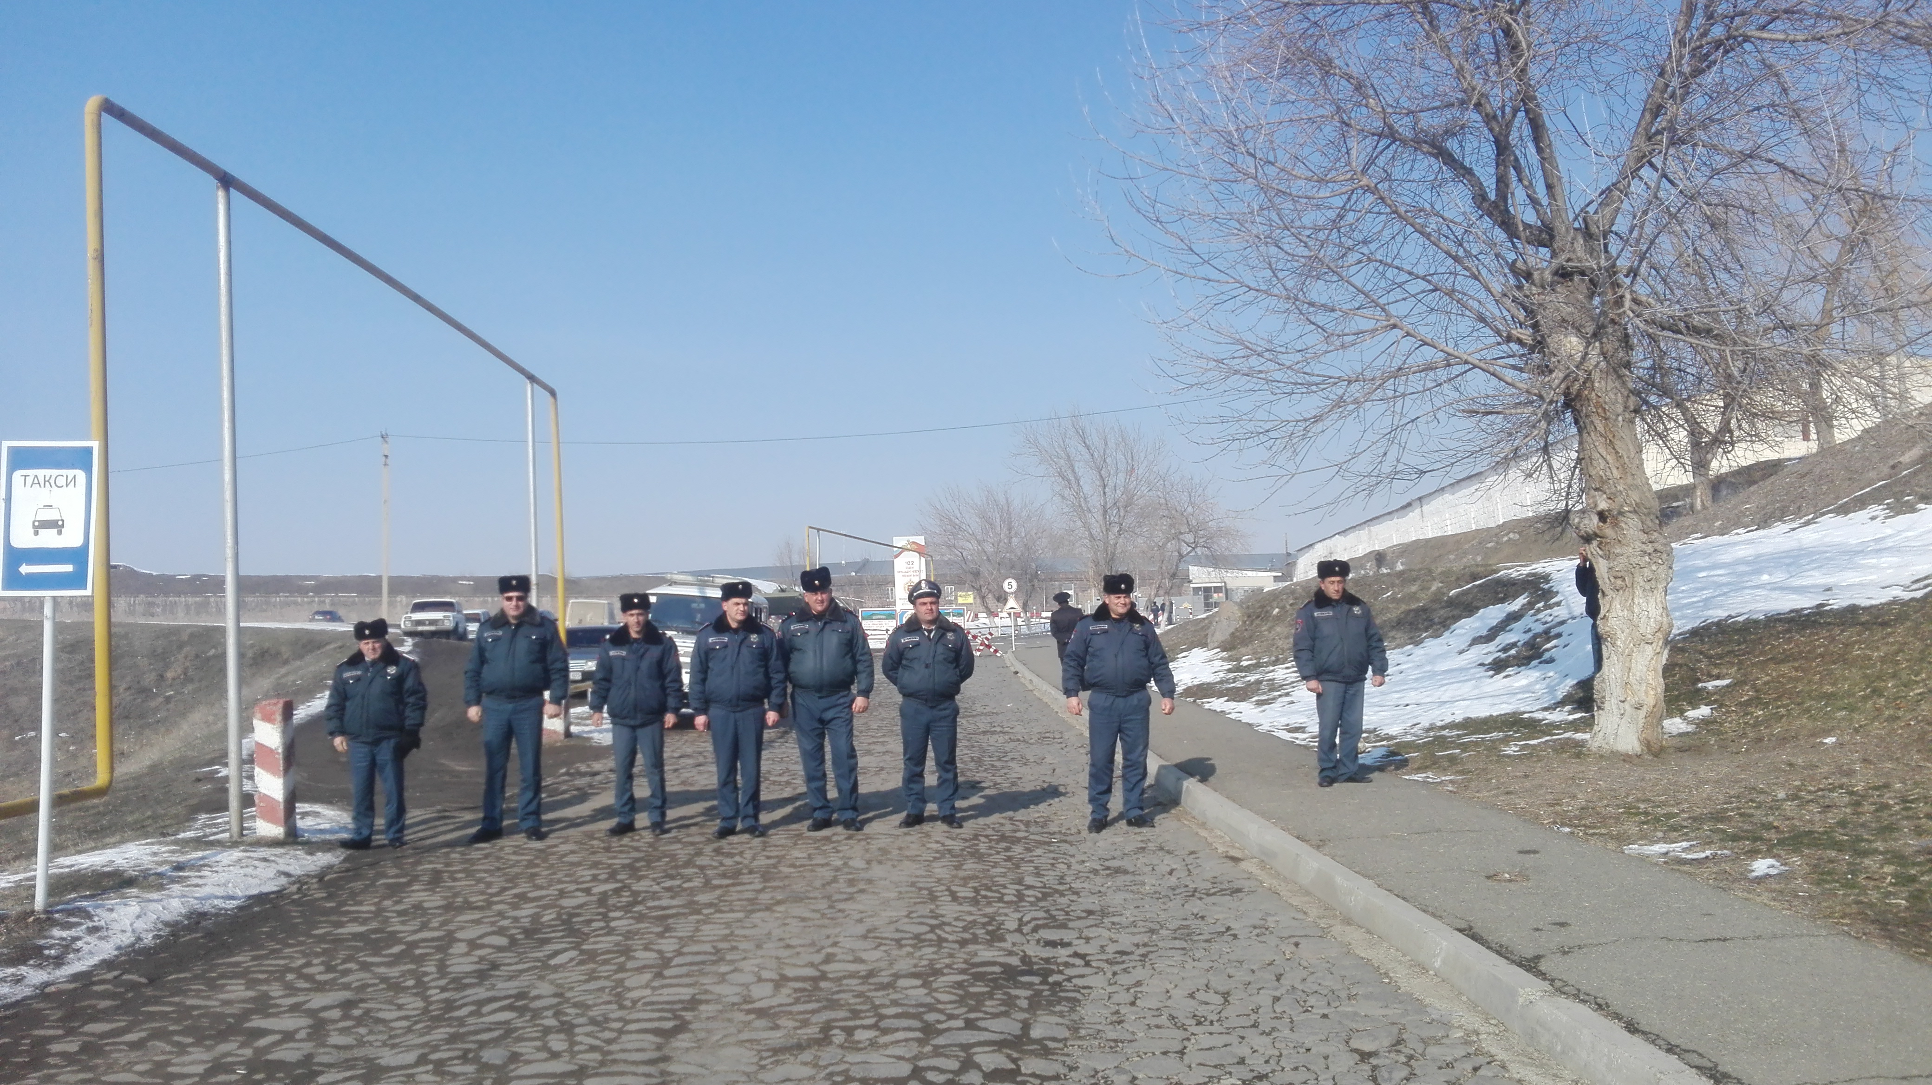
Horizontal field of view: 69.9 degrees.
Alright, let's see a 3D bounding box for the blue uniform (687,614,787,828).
[{"bbox_3d":[-1.662,1.295,10.050,0.702,1.558,0.380,-1,-2,-8],"label":"blue uniform"}]

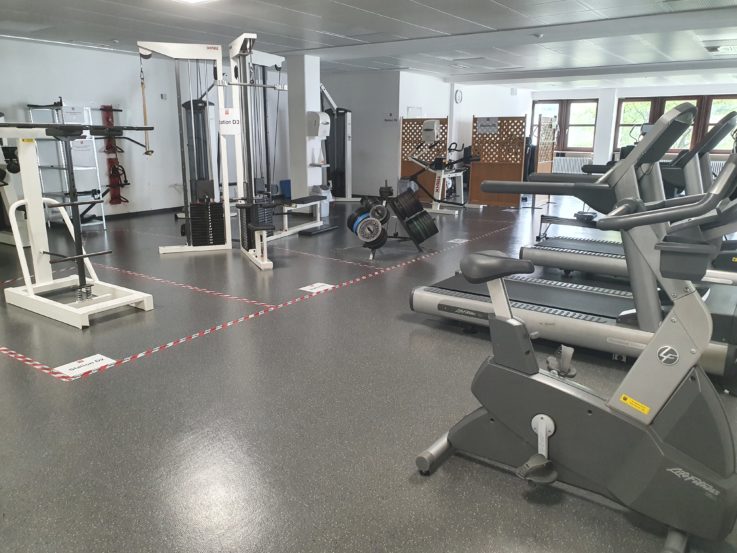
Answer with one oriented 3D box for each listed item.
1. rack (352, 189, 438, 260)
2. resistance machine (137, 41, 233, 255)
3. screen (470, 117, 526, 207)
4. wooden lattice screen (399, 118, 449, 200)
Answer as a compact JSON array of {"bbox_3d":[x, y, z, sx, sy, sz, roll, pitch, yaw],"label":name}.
[{"bbox_3d":[0.297,-0.723,6.920,1.080,0.860,1.150,-1,14,-5],"label":"rack"},{"bbox_3d":[-2.204,-1.514,6.752,0.940,2.450,0.420,-5,15,-20],"label":"resistance machine"},{"bbox_3d":[2.762,-2.467,11.853,1.180,1.880,0.080,10,17,33],"label":"screen"},{"bbox_3d":[1.272,-2.605,12.372,1.180,1.880,0.080,10,17,33],"label":"wooden lattice screen"}]

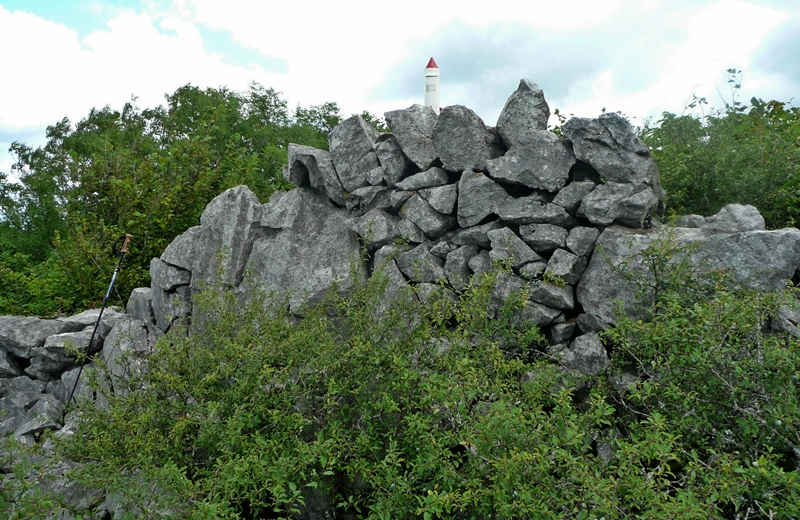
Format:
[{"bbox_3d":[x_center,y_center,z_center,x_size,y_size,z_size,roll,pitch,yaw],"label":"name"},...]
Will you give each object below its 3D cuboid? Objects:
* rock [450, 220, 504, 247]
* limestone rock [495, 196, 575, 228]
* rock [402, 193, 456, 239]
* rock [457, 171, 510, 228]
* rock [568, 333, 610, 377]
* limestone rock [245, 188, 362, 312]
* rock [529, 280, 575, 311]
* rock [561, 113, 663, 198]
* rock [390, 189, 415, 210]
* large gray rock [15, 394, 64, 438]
[{"bbox_3d":[0.554,-0.191,4.750,0.391,0.195,0.260,0,2,0],"label":"rock"},{"bbox_3d":[0.997,-0.349,4.760,0.562,0.231,0.320,0,-2,0],"label":"limestone rock"},{"bbox_3d":[0.215,-0.329,4.890,0.405,0.318,0.340,0,-2,0],"label":"rock"},{"bbox_3d":[0.632,-0.458,4.900,0.391,0.420,0.360,0,-2,0],"label":"rock"},{"bbox_3d":[1.201,0.599,4.100,0.266,0.279,0.260,0,-3,0],"label":"rock"},{"bbox_3d":[-0.687,-0.061,4.610,0.818,0.873,0.420,0,-2,0],"label":"limestone rock"},{"bbox_3d":[1.077,0.252,4.600,0.322,0.210,0.280,0,2,0],"label":"rock"},{"bbox_3d":[1.589,-0.794,4.850,0.721,0.604,0.550,0,2,0],"label":"rock"},{"bbox_3d":[0.018,-0.443,4.740,0.174,0.160,0.180,0,2,0],"label":"rock"},{"bbox_3d":[-2.254,0.970,4.035,0.293,0.257,0.270,0,-2,0],"label":"large gray rock"}]

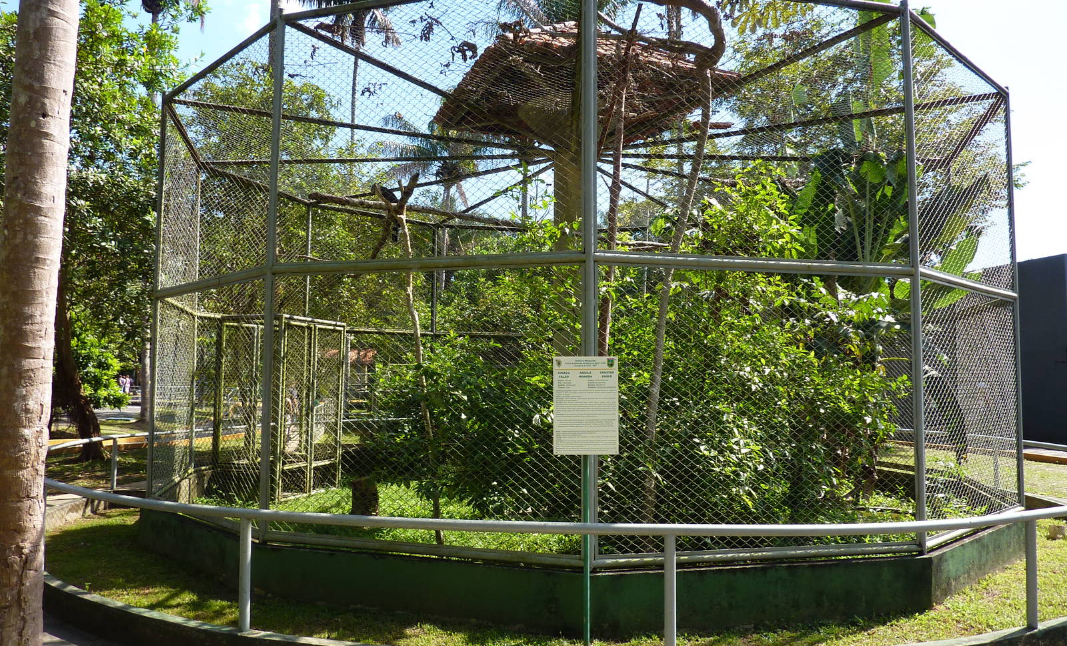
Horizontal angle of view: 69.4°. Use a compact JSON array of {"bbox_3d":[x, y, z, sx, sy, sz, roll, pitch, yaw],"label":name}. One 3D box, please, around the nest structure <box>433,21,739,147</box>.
[{"bbox_3d":[0.506,-2.980,9.648,2.852,1.633,2.852,2,-4,-21],"label":"nest structure"}]

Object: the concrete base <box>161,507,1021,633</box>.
[{"bbox_3d":[0.474,2.022,9.324,9.002,0.354,9.002,1,-4,-14],"label":"concrete base"}]

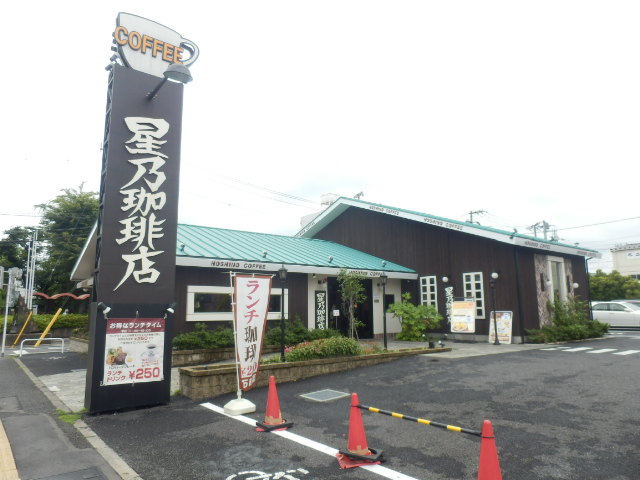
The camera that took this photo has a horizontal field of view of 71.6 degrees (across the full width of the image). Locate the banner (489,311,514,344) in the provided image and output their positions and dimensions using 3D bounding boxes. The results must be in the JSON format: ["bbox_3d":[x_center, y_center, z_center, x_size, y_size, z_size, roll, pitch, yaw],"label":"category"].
[{"bbox_3d":[5.868,2.835,14.401,0.760,1.030,0.200,-10,-13,44],"label":"banner"}]

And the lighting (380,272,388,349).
[{"bbox_3d":[2.005,2.209,13.759,0.200,2.360,0.200,7,-12,-36],"label":"lighting"}]

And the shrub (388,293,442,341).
[{"bbox_3d":[3.487,2.853,16.546,1.600,1.720,1.450,7,-12,-37],"label":"shrub"}]

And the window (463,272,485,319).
[{"bbox_3d":[6.087,2.208,17.523,0.120,1.810,0.870,7,-12,-36],"label":"window"}]

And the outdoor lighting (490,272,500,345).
[{"bbox_3d":[5.631,2.245,14.332,0.200,2.160,0.200,7,-12,-37],"label":"outdoor lighting"}]

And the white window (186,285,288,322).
[{"bbox_3d":[-2.790,2.282,15.802,3.970,1.150,0.140,7,-12,-36],"label":"white window"}]

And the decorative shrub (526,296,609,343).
[{"bbox_3d":[9.694,3.036,17.162,5.200,1.650,1.100,7,-12,-36],"label":"decorative shrub"}]

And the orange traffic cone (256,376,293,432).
[{"bbox_3d":[-0.637,2.234,6.124,0.400,0.680,0.400,0,-10,-3],"label":"orange traffic cone"}]

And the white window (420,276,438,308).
[{"bbox_3d":[4.209,2.230,17.165,0.100,1.630,0.770,7,-12,-37],"label":"white window"}]

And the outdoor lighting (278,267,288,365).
[{"bbox_3d":[-0.788,1.573,9.631,0.200,2.080,0.200,7,-12,-37],"label":"outdoor lighting"}]

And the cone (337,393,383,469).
[{"bbox_3d":[0.412,1.992,4.761,0.400,0.680,0.400,3,-10,-23],"label":"cone"}]

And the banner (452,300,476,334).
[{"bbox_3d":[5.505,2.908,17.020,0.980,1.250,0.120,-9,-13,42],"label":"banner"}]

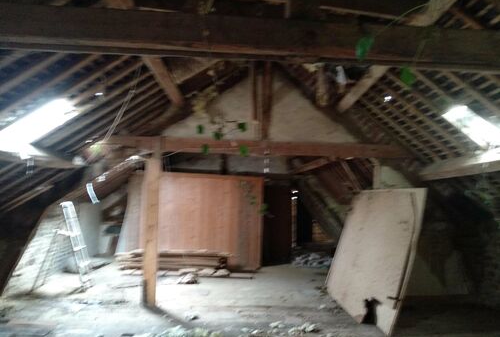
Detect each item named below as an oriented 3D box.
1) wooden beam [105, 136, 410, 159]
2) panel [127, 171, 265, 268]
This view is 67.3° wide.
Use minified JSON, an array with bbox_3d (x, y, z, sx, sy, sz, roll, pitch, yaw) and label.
[{"bbox_3d":[0.141,-0.277,5.267,4.209,0.200,0.180,1,-4,-3],"label":"wooden beam"},{"bbox_3d":[-1.185,1.076,7.806,2.917,1.870,0.070,1,-4,5],"label":"panel"}]

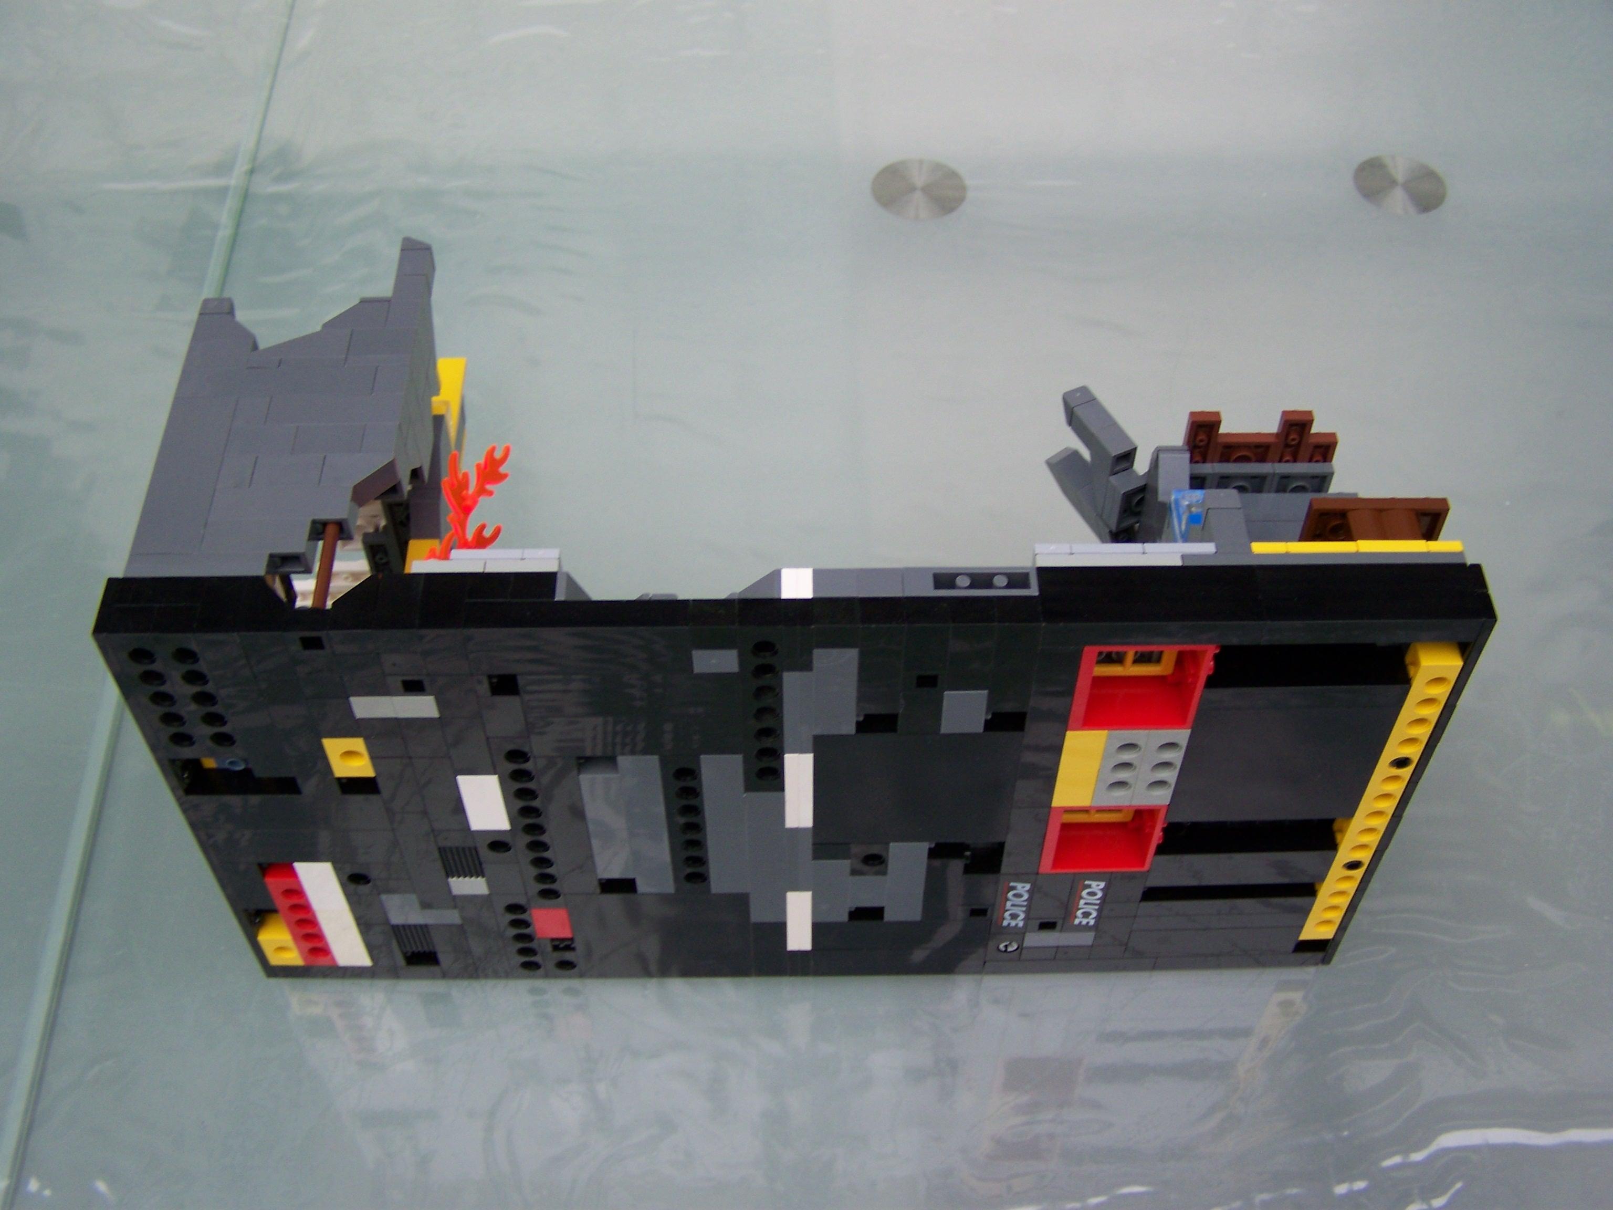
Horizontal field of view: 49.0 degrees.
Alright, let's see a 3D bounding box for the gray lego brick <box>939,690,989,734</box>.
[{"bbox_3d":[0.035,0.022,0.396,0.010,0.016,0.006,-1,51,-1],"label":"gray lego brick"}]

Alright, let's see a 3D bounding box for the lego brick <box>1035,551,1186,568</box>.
[{"bbox_3d":[0.065,-0.007,0.384,0.032,0.009,0.003,-1,51,-1],"label":"lego brick"}]

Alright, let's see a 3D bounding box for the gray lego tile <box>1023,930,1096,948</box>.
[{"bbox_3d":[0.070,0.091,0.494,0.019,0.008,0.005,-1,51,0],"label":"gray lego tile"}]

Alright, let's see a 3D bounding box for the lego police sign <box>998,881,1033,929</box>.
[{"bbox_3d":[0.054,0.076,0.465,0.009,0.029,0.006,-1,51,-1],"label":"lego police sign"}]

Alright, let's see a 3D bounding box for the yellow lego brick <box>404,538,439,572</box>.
[{"bbox_3d":[-0.097,-0.010,0.452,0.008,0.012,0.011,-1,51,-1],"label":"yellow lego brick"}]

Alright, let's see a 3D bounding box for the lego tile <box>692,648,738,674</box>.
[{"bbox_3d":[-0.020,0.009,0.394,0.010,0.008,0.008,-1,51,0],"label":"lego tile"}]

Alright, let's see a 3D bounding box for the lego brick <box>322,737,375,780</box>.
[{"bbox_3d":[-0.105,0.032,0.408,0.010,0.016,0.008,-1,51,-1],"label":"lego brick"}]

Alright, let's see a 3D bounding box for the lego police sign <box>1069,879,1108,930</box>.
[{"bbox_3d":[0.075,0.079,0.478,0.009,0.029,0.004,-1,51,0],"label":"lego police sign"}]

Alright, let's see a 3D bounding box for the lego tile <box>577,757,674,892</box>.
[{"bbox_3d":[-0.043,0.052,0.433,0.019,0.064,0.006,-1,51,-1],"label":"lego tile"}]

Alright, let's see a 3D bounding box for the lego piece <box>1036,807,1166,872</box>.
[{"bbox_3d":[0.076,0.054,0.457,0.030,0.032,0.016,-1,51,0],"label":"lego piece"}]

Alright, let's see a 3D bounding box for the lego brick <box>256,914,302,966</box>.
[{"bbox_3d":[-0.147,0.094,0.496,0.010,0.016,0.008,-1,51,0],"label":"lego brick"}]

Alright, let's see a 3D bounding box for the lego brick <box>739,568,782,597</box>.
[{"bbox_3d":[-0.010,-0.002,0.379,0.010,0.009,0.008,-1,51,-1],"label":"lego brick"}]

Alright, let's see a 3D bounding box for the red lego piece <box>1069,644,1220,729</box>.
[{"bbox_3d":[0.075,0.013,0.406,0.030,0.032,0.016,-1,51,0],"label":"red lego piece"}]

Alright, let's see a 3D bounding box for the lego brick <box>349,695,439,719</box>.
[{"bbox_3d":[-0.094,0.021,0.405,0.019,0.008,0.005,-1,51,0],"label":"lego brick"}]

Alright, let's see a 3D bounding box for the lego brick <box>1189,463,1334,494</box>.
[{"bbox_3d":[0.115,-0.030,0.458,0.040,0.016,0.003,-1,51,-1],"label":"lego brick"}]

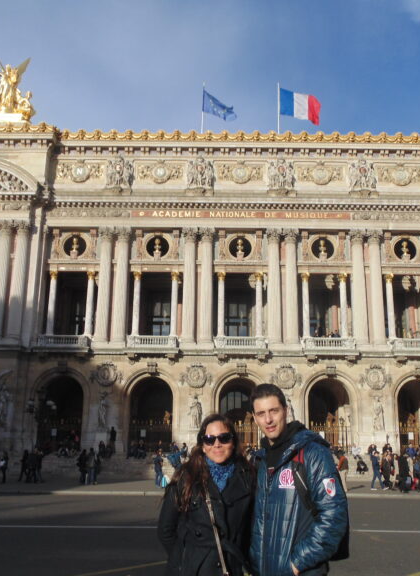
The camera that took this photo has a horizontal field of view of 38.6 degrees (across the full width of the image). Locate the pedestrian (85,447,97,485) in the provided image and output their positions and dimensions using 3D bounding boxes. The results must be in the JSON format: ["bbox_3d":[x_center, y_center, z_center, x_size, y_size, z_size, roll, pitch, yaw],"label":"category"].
[{"bbox_3d":[-5.756,8.601,28.949,0.550,1.724,0.380,1,-15,1],"label":"pedestrian"}]

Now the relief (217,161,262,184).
[{"bbox_3d":[2.815,-10.756,55.749,4.281,2.428,0.350,1,-15,1],"label":"relief"}]

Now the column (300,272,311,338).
[{"bbox_3d":[8.301,1.431,51.799,0.740,5.765,0.740,1,-14,1],"label":"column"}]

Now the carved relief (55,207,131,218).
[{"bbox_3d":[-10.243,-6.554,51.951,6.674,1.044,0.300,1,-14,0],"label":"carved relief"}]

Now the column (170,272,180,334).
[{"bbox_3d":[-3.192,1.391,53.586,0.743,5.966,0.743,1,-15,1],"label":"column"}]

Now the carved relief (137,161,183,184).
[{"bbox_3d":[-4.424,-10.269,53.111,4.165,2.355,0.400,1,-14,0],"label":"carved relief"}]

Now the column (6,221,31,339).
[{"bbox_3d":[-15.620,-0.716,49.104,1.250,9.927,1.250,1,-14,0],"label":"column"}]

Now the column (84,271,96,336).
[{"bbox_3d":[-10.379,1.328,52.040,0.740,5.834,0.740,1,-14,1],"label":"column"}]

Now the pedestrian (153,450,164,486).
[{"bbox_3d":[-2.276,7.992,26.573,0.520,1.657,0.420,10,-17,-33],"label":"pedestrian"}]

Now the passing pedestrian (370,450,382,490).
[{"bbox_3d":[7.658,8.378,27.495,0.650,1.700,0.500,1,-15,0],"label":"passing pedestrian"}]

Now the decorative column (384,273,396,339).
[{"bbox_3d":[15.289,1.521,50.784,0.700,5.688,0.700,1,-14,0],"label":"decorative column"}]

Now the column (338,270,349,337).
[{"bbox_3d":[11.393,1.433,51.031,0.700,5.627,0.700,1,-14,0],"label":"column"}]

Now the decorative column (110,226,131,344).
[{"bbox_3d":[-7.601,-0.333,50.906,1.220,10.178,1.220,1,-14,0],"label":"decorative column"}]

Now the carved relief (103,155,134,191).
[{"bbox_3d":[-8.476,-10.598,55.491,2.544,3.673,0.900,1,-15,1],"label":"carved relief"}]

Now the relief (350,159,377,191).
[{"bbox_3d":[14.128,-10.482,55.564,2.450,3.300,0.800,1,-15,0],"label":"relief"}]

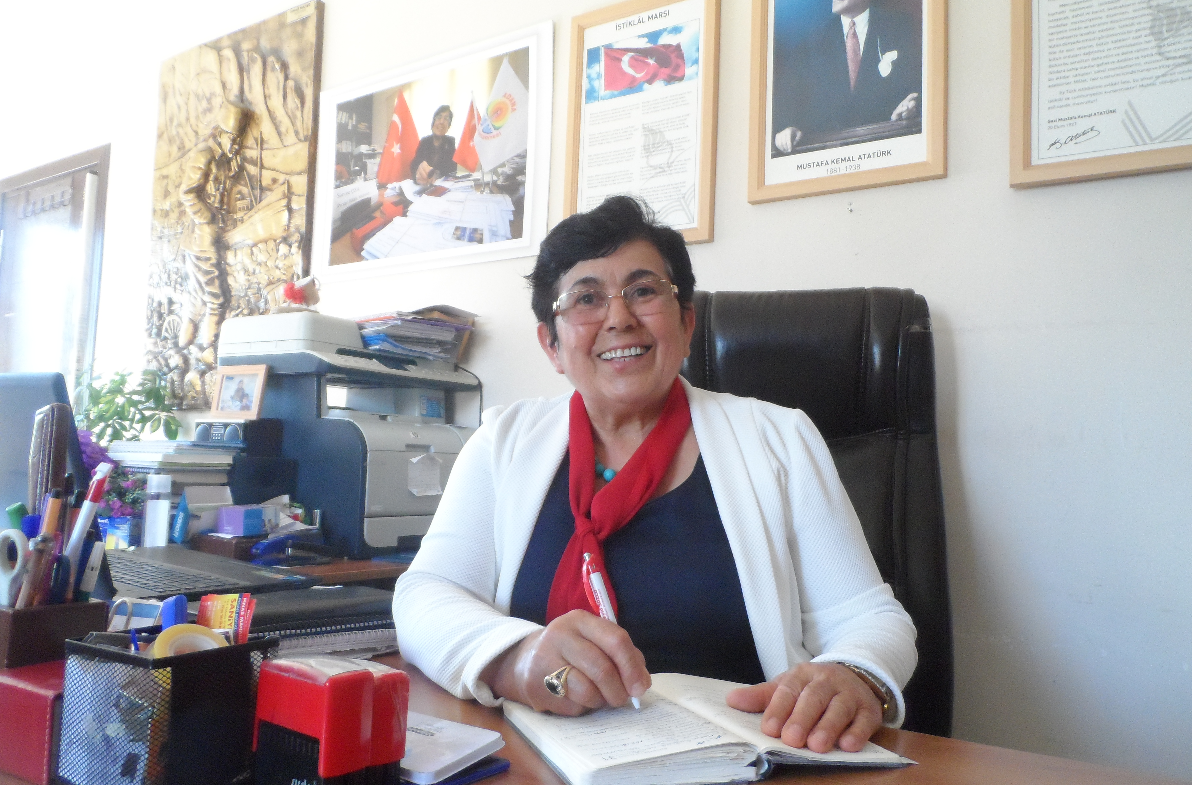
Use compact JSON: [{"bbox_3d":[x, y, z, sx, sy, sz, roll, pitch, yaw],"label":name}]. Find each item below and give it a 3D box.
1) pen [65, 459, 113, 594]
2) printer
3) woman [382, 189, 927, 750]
[{"bbox_3d":[-0.419,0.126,0.666,0.012,0.148,0.015,24,5,29],"label":"pen"},{"bbox_3d":[-0.570,0.102,2.044,0.510,0.520,0.445,0,-4,33],"label":"printer"},{"bbox_3d":[0.070,0.425,0.918,0.570,1.290,0.620,1,-3,21],"label":"woman"}]

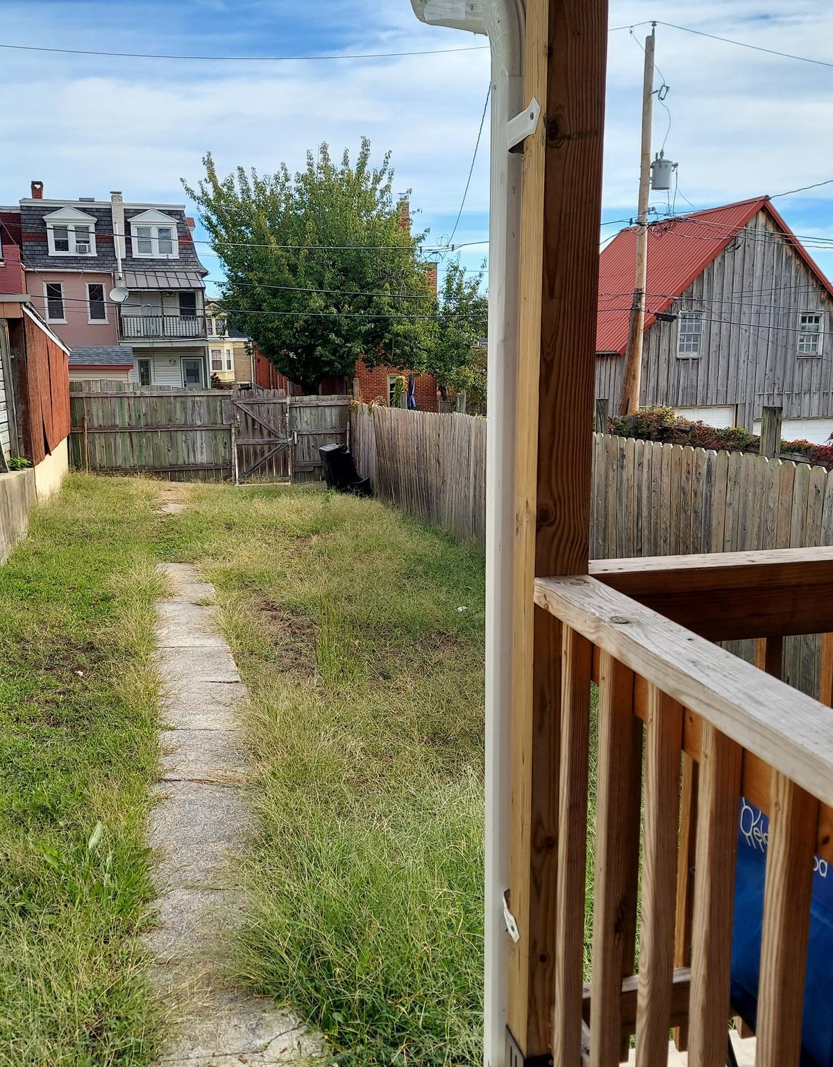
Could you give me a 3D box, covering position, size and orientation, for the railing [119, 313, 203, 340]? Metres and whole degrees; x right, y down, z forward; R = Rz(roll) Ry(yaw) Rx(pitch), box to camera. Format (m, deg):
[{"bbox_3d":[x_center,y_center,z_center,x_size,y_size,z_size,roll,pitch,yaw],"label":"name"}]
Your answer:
[{"bbox_3d":[-10.783,-8.716,41.700,3.500,1.050,0.150,-4,12,-18],"label":"railing"}]

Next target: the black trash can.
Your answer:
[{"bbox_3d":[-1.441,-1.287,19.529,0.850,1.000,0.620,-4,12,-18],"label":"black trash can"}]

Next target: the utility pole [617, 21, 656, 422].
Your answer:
[{"bbox_3d":[5.414,-6.693,23.890,0.330,10.100,0.330,-3,12,-18],"label":"utility pole"}]

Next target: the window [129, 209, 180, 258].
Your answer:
[{"bbox_3d":[-11.328,-12.960,42.600,2.100,2.100,0.850,-4,12,-18],"label":"window"}]

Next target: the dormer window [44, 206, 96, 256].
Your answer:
[{"bbox_3d":[-14.624,-12.749,41.600,2.150,2.120,0.850,-4,12,-18],"label":"dormer window"}]

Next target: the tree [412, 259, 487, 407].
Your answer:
[{"bbox_3d":[1.275,-5.711,31.000,3.000,5.300,3.000,-4,12,-18],"label":"tree"}]

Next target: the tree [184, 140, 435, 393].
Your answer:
[{"bbox_3d":[-3.371,-7.737,31.000,7.600,9.000,7.300,-4,12,-18],"label":"tree"}]

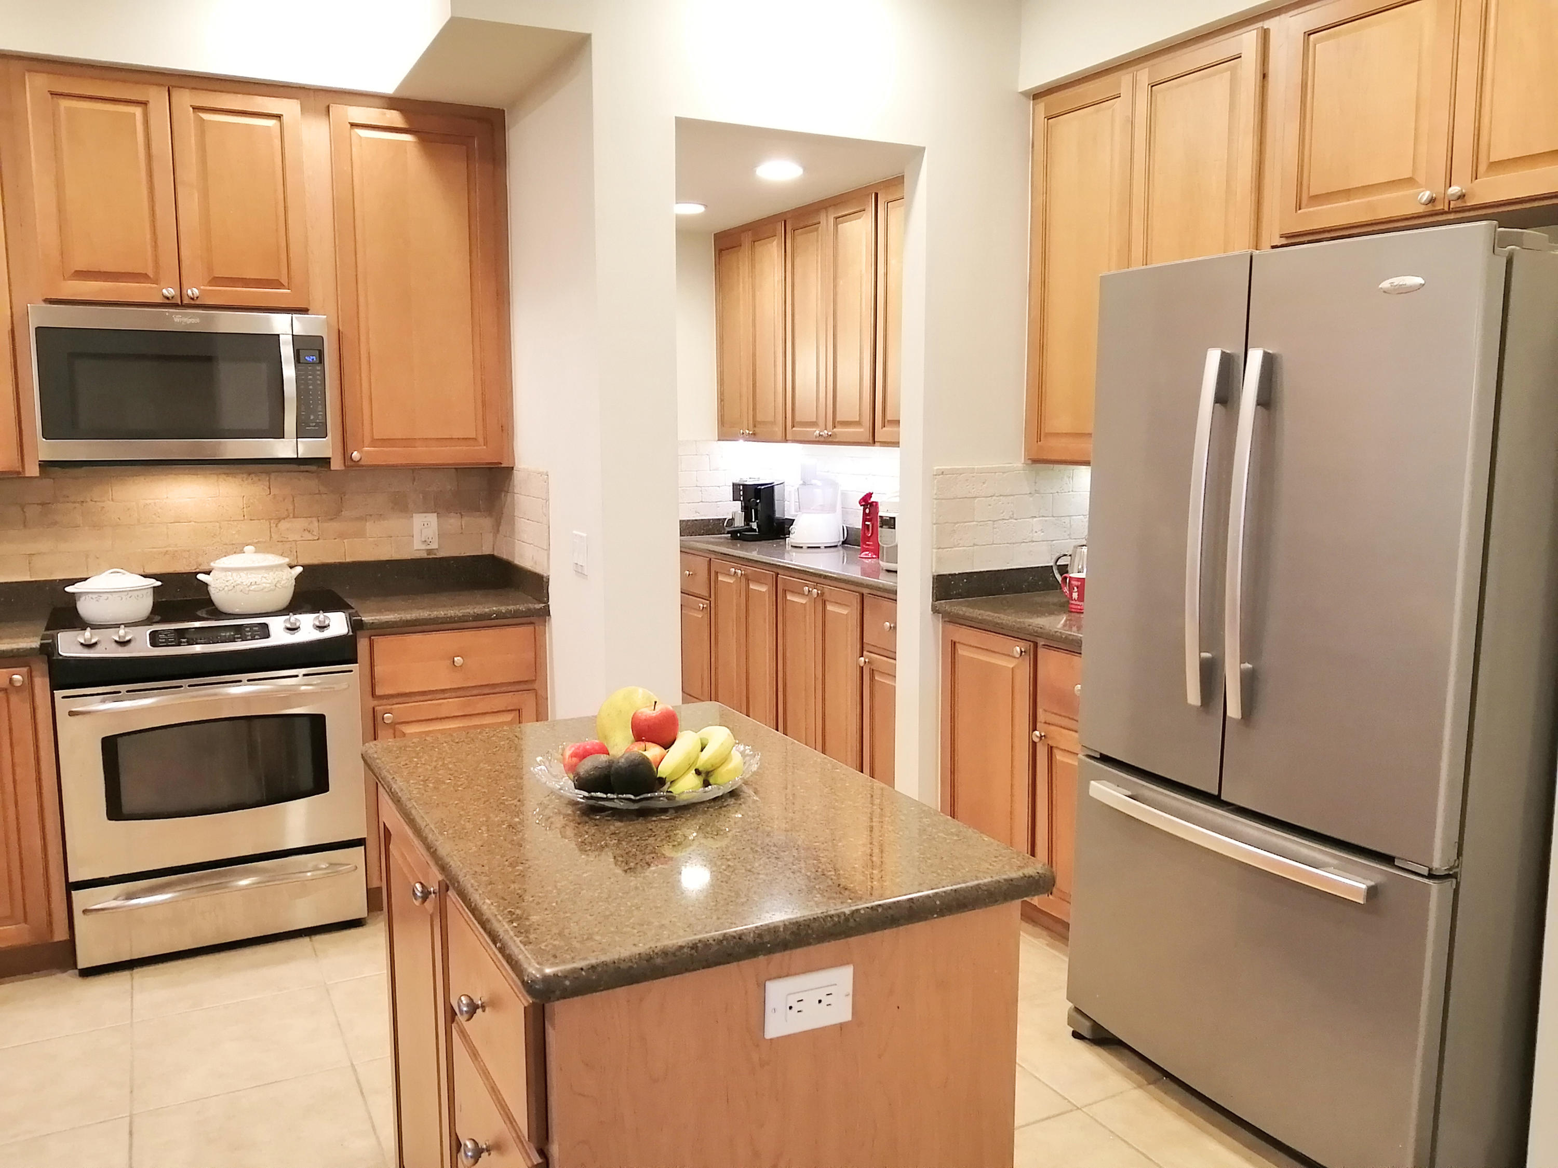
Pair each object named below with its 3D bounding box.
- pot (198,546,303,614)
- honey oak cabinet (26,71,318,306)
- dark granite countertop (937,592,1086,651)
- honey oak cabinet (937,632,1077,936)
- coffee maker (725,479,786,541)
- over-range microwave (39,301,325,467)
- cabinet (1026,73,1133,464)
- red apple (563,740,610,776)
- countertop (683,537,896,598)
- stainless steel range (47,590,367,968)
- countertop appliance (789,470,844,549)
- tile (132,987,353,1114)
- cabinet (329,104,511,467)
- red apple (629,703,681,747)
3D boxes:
[{"bbox_3d":[-1.555,-0.017,3.583,0.288,0.190,0.240,-4,8,-27],"label":"pot"},{"bbox_3d":[-1.773,-1.118,3.567,0.705,0.610,0.330,-4,8,-27],"label":"honey oak cabinet"},{"bbox_3d":[0.999,0.121,3.594,0.660,0.040,0.920,-4,9,-28],"label":"dark granite countertop"},{"bbox_3d":[1.016,0.571,3.674,0.620,0.876,0.890,-4,9,-28],"label":"honey oak cabinet"},{"bbox_3d":[-0.102,-0.364,6.023,0.250,0.285,0.200,-5,9,-35],"label":"coffee maker"},{"bbox_3d":[-1.759,-0.583,3.611,0.757,0.422,0.390,-4,8,-27],"label":"over-range microwave"},{"bbox_3d":[1.034,-0.942,3.768,0.330,1.140,0.420,-4,9,-28],"label":"cabinet"},{"bbox_3d":[-0.293,0.274,1.857,0.075,0.070,0.075,-4,9,-28],"label":"red apple"},{"bbox_3d":[0.210,-0.080,5.109,0.650,0.040,2.250,-4,9,-28],"label":"countertop"},{"bbox_3d":[-1.696,0.547,3.669,0.775,0.920,0.700,-4,9,-28],"label":"stainless steel range"},{"bbox_3d":[0.150,-0.347,5.434,0.220,0.370,0.200,-4,8,-27],"label":"countertop appliance"},{"bbox_3d":[-1.306,1.114,2.932,0.457,0.010,0.457,-4,9,-28],"label":"tile"},{"bbox_3d":[-1.170,-0.928,3.912,0.528,1.095,0.330,-4,8,-27],"label":"cabinet"},{"bbox_3d":[-0.186,0.214,1.820,0.072,0.070,0.072,0,8,0],"label":"red apple"}]

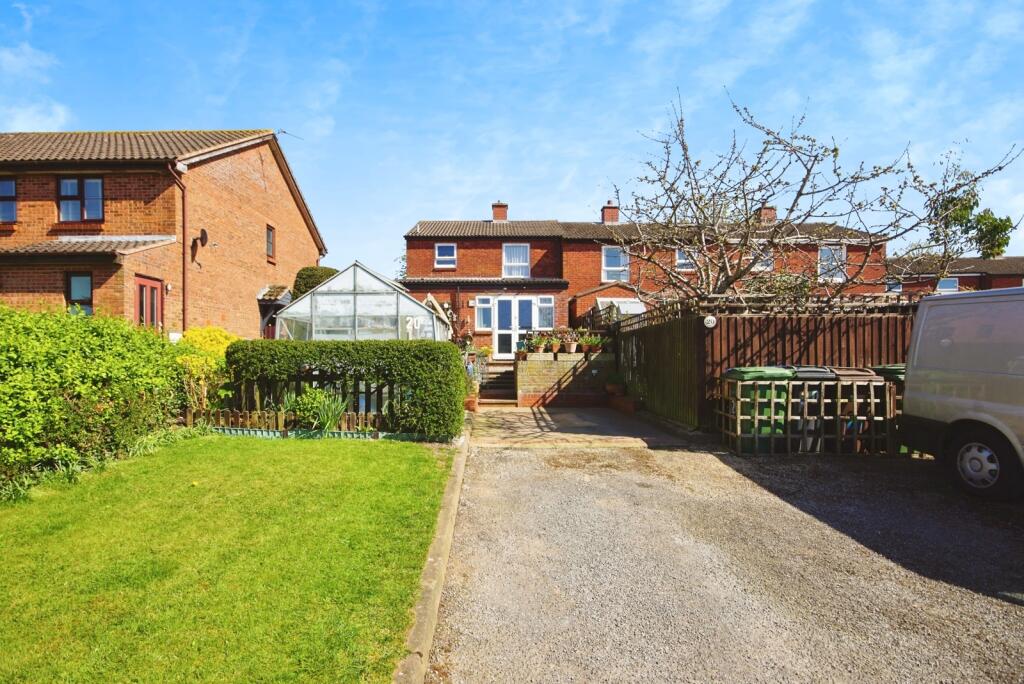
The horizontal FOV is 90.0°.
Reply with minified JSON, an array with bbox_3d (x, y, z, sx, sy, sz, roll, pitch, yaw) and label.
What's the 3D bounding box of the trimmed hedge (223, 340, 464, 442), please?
[{"bbox_3d":[-2.520,0.690,7.850,3.450,1.380,1.000,0,0,5],"label":"trimmed hedge"}]

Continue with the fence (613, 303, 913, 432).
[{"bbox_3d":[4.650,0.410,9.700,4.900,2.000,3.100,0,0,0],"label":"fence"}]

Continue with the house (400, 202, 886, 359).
[{"bbox_3d":[4.500,-2.450,19.800,16.500,6.100,6.900,0,0,0],"label":"house"}]

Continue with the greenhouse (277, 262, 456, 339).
[{"bbox_3d":[-2.780,-0.050,10.500,2.800,2.720,3.000,0,0,0],"label":"greenhouse"}]

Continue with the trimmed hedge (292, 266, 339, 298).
[{"bbox_3d":[-5.750,-0.700,15.500,1.900,3.100,2.000,0,0,0],"label":"trimmed hedge"}]

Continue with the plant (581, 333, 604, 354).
[{"bbox_3d":[1.790,0.020,11.400,0.500,0.470,0.400,0,0,0],"label":"plant"}]

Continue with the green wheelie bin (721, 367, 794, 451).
[{"bbox_3d":[3.300,0.875,6.920,0.600,1.070,0.730,0,0,0],"label":"green wheelie bin"}]

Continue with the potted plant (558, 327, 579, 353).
[{"bbox_3d":[1.260,-0.050,11.400,0.430,0.560,0.400,0,0,0],"label":"potted plant"}]

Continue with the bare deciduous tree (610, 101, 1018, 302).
[{"bbox_3d":[5.900,-1.750,10.100,7.600,5.800,5.500,0,0,0],"label":"bare deciduous tree"}]

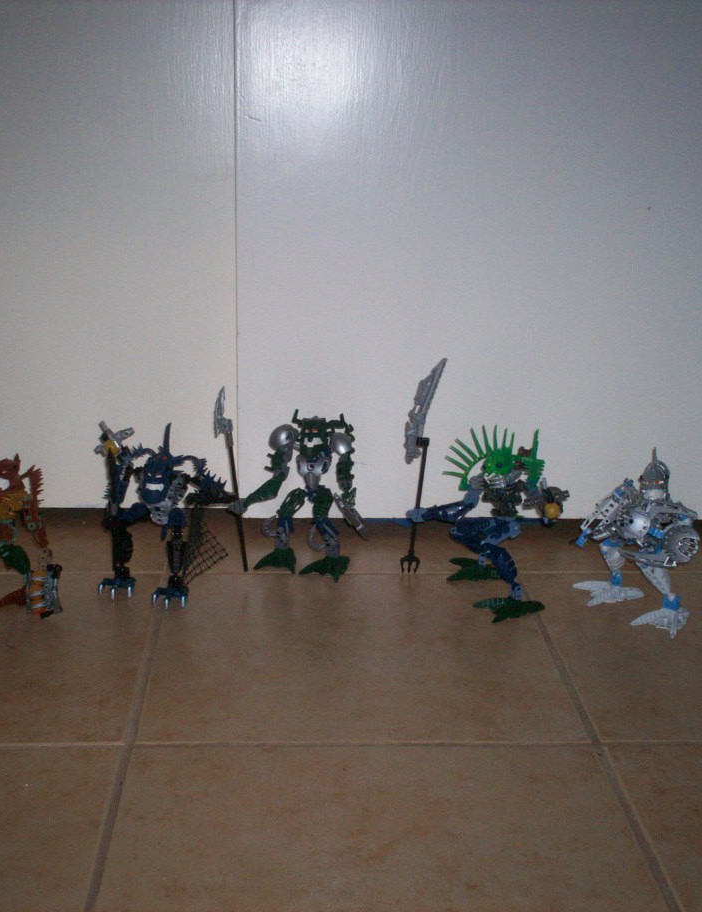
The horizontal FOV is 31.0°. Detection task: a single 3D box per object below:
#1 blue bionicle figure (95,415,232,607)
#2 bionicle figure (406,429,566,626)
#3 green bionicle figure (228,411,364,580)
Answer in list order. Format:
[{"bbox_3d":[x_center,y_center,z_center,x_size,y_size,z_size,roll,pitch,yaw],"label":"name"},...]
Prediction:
[{"bbox_3d":[-0.192,0.056,1.310,0.117,0.187,0.090,4,16,10],"label":"blue bionicle figure"},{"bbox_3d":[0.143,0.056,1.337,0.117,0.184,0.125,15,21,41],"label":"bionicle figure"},{"bbox_3d":[-0.060,0.038,1.389,0.139,0.181,0.085,4,16,10],"label":"green bionicle figure"}]

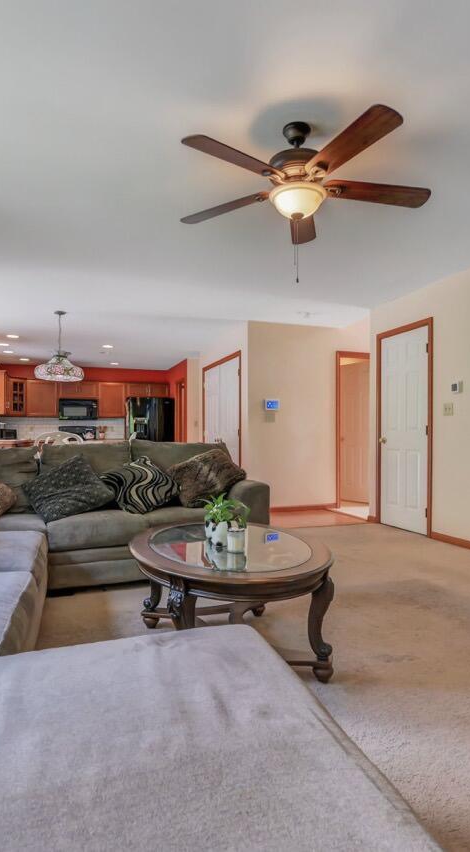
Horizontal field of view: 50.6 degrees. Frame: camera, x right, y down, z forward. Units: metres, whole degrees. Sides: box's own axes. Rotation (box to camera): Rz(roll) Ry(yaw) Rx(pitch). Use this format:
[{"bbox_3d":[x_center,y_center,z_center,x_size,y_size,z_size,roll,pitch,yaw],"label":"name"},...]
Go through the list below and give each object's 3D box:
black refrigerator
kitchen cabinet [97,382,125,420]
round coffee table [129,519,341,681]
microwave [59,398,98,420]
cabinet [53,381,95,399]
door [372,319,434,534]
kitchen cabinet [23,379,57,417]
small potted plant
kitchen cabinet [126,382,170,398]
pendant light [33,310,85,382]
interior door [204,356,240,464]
[{"bbox_3d":[-1.816,0.320,10.445,0.910,1.755,0.800,0,-1,-19],"label":"black refrigerator"},{"bbox_3d":[-2.597,-0.545,10.442,0.555,0.740,0.325,0,-1,-19],"label":"kitchen cabinet"},{"bbox_3d":[-0.031,0.795,2.313,0.880,0.502,1.160,0,-1,-18],"label":"round coffee table"},{"bbox_3d":[-3.381,-0.340,10.777,0.765,0.430,0.400,0,-1,-18],"label":"microwave"},{"bbox_3d":[-3.229,-0.736,10.225,0.765,0.375,0.325,0,-1,-19],"label":"cabinet"},{"bbox_3d":[1.774,0.022,5.190,0.100,2.100,0.900,0,-1,-18],"label":"door"},{"bbox_3d":[-3.879,-0.555,10.002,0.600,0.740,0.325,0,-1,-19],"label":"kitchen cabinet"},{"bbox_3d":[-0.037,0.424,2.300,0.200,0.240,0.180,0,-1,-18],"label":"small potted plant"},{"bbox_3d":[-2.012,-0.785,11.280,0.940,0.350,0.330,0,-1,-18],"label":"kitchen cabinet"},{"bbox_3d":[-2.119,-0.974,6.012,0.600,0.790,0.600,0,-1,-18],"label":"pendant light"},{"bbox_3d":[-0.215,0.088,7.440,0.060,2.070,1.600,0,-1,-19],"label":"interior door"}]

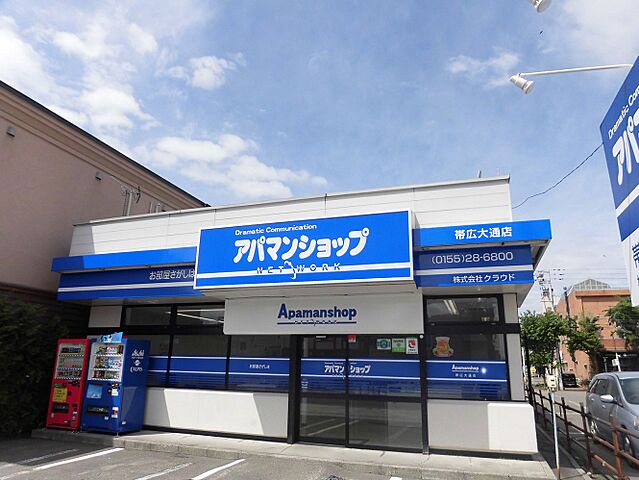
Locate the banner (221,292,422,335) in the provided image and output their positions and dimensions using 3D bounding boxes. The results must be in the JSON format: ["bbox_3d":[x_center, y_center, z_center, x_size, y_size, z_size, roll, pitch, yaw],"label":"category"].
[{"bbox_3d":[-0.040,1.430,8.407,3.940,0.710,0.140,-4,-16,18],"label":"banner"}]

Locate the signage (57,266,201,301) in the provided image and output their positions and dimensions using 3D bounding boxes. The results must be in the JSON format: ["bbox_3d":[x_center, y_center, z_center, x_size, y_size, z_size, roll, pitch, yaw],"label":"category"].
[{"bbox_3d":[-3.906,0.904,9.160,3.680,0.600,0.120,-4,-16,18],"label":"signage"}]

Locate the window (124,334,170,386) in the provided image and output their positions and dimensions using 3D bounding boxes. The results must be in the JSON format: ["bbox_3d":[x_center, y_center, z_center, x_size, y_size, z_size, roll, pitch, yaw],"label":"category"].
[{"bbox_3d":[-3.804,2.611,9.643,1.291,1.090,0.100,-4,-17,19],"label":"window"}]

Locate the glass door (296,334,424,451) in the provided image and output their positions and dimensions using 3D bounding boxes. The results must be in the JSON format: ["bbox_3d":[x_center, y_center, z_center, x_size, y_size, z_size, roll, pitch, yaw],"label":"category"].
[{"bbox_3d":[0.683,2.696,7.982,2.389,1.959,0.100,-4,-17,19],"label":"glass door"}]

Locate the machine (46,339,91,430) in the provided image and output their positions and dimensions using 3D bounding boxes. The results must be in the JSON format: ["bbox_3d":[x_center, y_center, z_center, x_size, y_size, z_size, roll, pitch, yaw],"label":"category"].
[{"bbox_3d":[-5.196,3.120,9.648,0.892,1.830,0.700,-4,-17,19],"label":"machine"}]

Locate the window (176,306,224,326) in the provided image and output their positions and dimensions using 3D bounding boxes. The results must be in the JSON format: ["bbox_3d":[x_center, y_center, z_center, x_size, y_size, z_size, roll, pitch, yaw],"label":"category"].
[{"bbox_3d":[-2.493,1.601,9.411,1.260,0.450,0.100,-4,-16,18],"label":"window"}]

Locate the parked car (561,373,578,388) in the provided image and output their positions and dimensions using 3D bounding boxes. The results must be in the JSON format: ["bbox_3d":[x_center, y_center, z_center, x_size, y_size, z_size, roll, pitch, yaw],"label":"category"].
[{"bbox_3d":[27.696,15.598,49.111,1.500,1.520,3.600,-4,-17,19],"label":"parked car"}]

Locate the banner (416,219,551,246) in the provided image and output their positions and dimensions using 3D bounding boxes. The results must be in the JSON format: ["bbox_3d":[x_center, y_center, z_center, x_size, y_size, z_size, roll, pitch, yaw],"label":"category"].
[{"bbox_3d":[2.451,-0.070,6.811,1.970,0.295,0.130,-4,-16,18],"label":"banner"}]

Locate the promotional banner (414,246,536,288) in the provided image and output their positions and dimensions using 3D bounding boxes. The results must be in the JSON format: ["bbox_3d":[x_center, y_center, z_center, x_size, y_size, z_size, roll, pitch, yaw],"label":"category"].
[{"bbox_3d":[2.456,0.433,7.146,1.800,0.625,0.100,-4,-17,19],"label":"promotional banner"}]

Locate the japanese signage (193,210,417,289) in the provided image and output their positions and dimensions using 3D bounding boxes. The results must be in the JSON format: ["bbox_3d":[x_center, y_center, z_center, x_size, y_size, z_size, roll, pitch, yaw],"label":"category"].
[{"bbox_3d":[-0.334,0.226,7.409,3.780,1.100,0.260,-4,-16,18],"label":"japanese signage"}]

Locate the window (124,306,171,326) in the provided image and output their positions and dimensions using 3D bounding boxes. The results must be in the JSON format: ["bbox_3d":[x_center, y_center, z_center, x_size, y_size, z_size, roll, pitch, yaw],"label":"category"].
[{"bbox_3d":[-3.804,1.693,9.847,1.290,0.460,0.100,-4,-16,18],"label":"window"}]

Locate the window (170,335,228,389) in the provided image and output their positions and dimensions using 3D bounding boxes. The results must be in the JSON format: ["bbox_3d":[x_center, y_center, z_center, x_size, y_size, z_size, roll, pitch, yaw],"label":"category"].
[{"bbox_3d":[-2.489,2.516,9.155,1.360,1.050,0.100,-4,-16,18],"label":"window"}]

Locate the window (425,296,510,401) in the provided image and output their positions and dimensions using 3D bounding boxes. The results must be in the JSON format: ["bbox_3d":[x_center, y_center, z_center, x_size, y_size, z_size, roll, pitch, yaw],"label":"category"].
[{"bbox_3d":[2.492,1.830,7.575,1.332,1.705,0.100,-4,-17,19],"label":"window"}]

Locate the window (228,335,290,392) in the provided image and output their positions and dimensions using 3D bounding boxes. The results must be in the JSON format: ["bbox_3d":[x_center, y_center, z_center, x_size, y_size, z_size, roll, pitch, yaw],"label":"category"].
[{"bbox_3d":[-1.193,2.411,8.749,1.387,1.078,0.100,-4,-17,19],"label":"window"}]

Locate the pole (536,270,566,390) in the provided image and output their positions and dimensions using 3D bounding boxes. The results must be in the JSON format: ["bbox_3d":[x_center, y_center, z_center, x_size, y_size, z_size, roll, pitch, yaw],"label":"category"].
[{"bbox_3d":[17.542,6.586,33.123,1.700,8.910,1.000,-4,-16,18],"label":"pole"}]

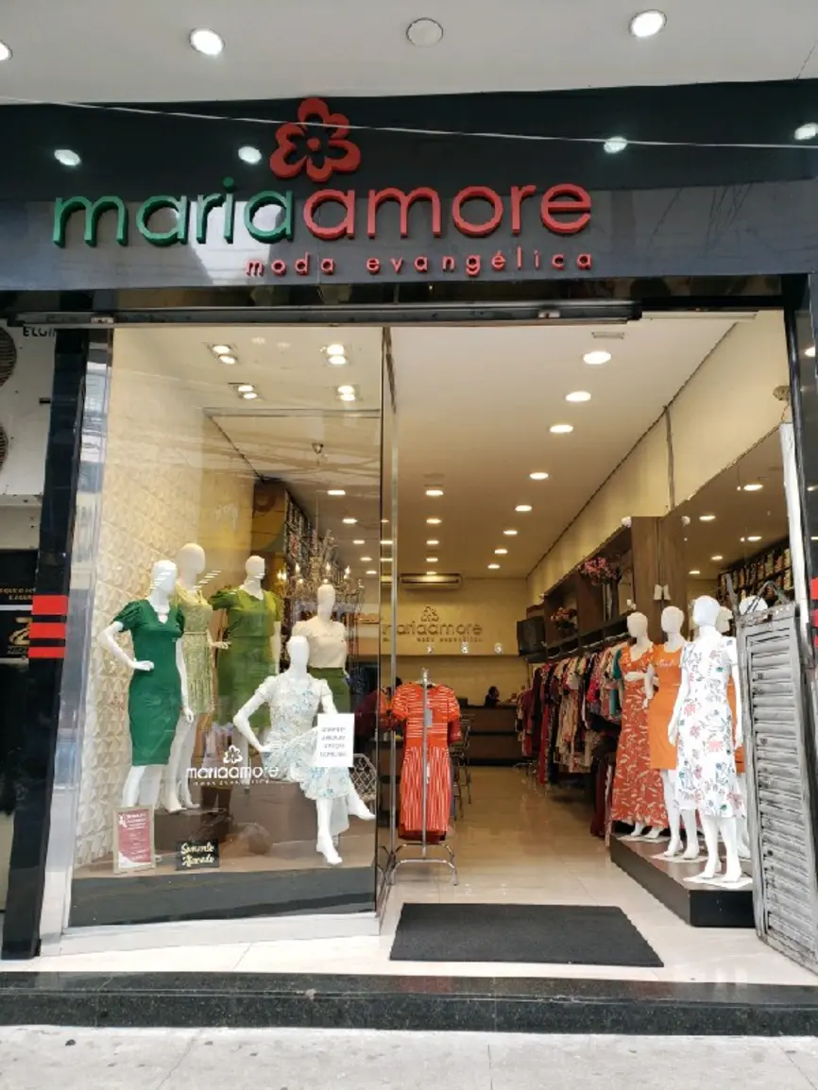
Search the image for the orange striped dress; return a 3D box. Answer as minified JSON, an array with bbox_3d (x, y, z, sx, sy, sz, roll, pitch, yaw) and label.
[{"bbox_3d":[0.129,1.535,5.958,0.490,1.060,0.160,0,-11,1],"label":"orange striped dress"}]

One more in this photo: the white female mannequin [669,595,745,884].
[{"bbox_3d":[1.946,1.225,5.294,0.470,1.790,0.350,-9,-14,42],"label":"white female mannequin"}]

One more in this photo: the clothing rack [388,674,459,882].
[{"bbox_3d":[0.112,1.694,6.152,0.490,1.500,0.660,0,-11,1],"label":"clothing rack"}]

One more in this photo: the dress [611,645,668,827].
[{"bbox_3d":[1.897,1.556,6.708,0.440,1.480,0.350,-9,-14,42],"label":"dress"}]

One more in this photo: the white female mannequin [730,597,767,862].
[{"bbox_3d":[2.249,1.217,5.421,0.450,1.760,0.340,9,-13,-38],"label":"white female mannequin"}]

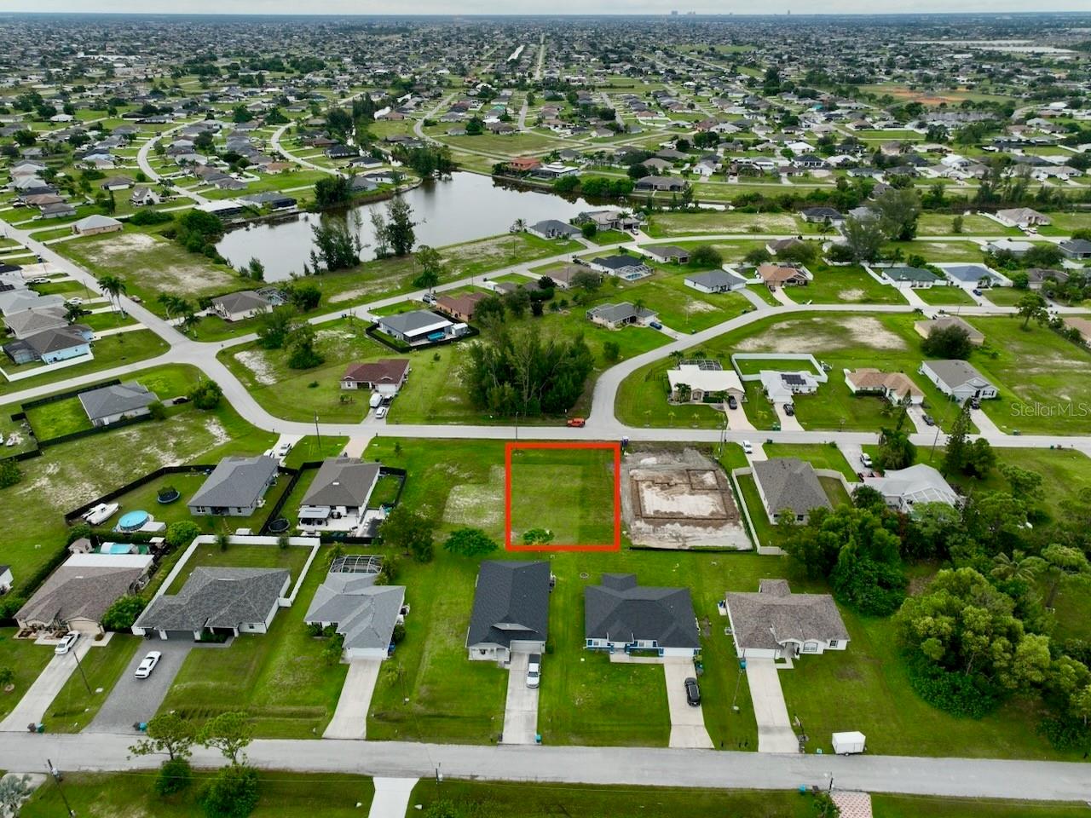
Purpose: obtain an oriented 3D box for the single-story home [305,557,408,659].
[{"bbox_3d":[-32.000,32.572,129.009,15.200,5.200,23.000,1,28,1],"label":"single-story home"}]

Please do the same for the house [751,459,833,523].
[{"bbox_3d":[54.000,17.040,166.030,13.570,5.400,20.710,1,28,3],"label":"house"}]

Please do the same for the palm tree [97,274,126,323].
[{"bbox_3d":[-147.744,-38.074,258.954,8.500,13.000,8.500,0,28,0],"label":"palm tree"}]

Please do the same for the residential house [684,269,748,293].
[{"bbox_3d":[66.010,-50.100,292.800,18.090,5.400,13.270,-14,31,-25],"label":"residential house"}]

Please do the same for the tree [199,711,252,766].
[{"bbox_3d":[-43.660,46.330,105.420,6.900,10.500,6.900,0,28,0],"label":"tree"}]

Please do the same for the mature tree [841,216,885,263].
[{"bbox_3d":[132.549,-70.459,316.141,16.000,17.000,16.000,0,28,0],"label":"mature tree"}]

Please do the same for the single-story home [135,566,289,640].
[{"bbox_3d":[-59.080,33.640,134.960,23.120,5.300,16.290,0,28,1],"label":"single-story home"}]

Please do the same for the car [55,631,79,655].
[{"bbox_3d":[-79.157,38.672,125.649,1.850,1.450,4.700,-2,28,-4],"label":"car"}]

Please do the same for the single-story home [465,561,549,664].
[{"bbox_3d":[-5.650,32.719,128.408,12.400,5.500,21.200,1,28,1],"label":"single-story home"}]

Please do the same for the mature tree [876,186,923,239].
[{"bbox_3d":[161.870,-87.515,345.302,17.000,20.000,17.000,0,28,0],"label":"mature tree"}]

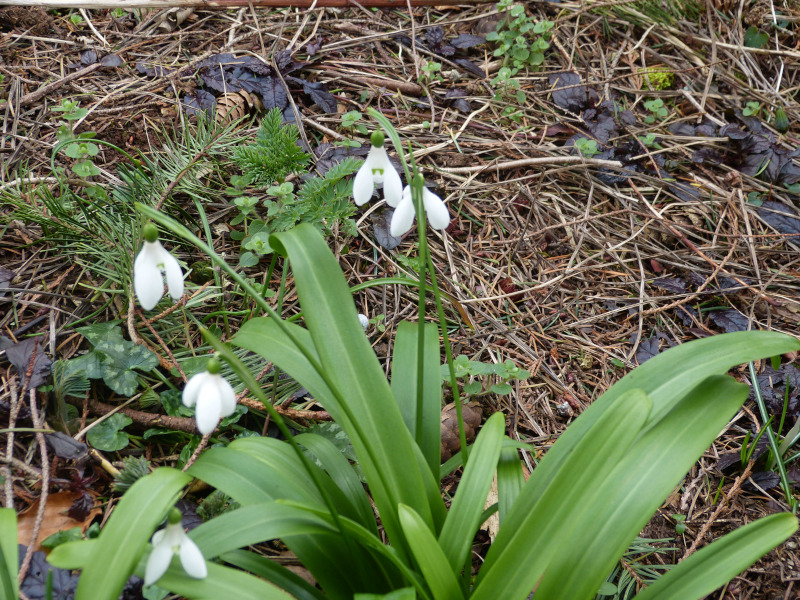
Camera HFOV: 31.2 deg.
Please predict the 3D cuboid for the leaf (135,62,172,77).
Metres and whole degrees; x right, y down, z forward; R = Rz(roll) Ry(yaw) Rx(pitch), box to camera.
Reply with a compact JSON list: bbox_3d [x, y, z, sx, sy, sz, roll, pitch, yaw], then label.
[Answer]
[{"bbox_3d":[-0.200,-0.187,1.162,0.030,0.010,0.021,0,34,0],"label":"leaf"}]

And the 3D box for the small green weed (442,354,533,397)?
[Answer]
[{"bbox_3d":[0.041,0.035,0.671,0.040,0.014,0.020,0,42,0],"label":"small green weed"}]

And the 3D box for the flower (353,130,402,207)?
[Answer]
[{"bbox_3d":[-0.009,-0.052,0.573,0.021,0.032,0.020,0,38,0],"label":"flower"}]

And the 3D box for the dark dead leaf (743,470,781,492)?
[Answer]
[{"bbox_3d":[0.159,0.080,0.629,0.017,0.005,0.012,0,42,0],"label":"dark dead leaf"}]

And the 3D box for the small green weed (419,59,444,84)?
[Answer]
[{"bbox_3d":[0.025,-0.183,1.148,0.021,0.020,0.020,0,34,0],"label":"small green weed"}]

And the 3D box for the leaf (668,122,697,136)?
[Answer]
[{"bbox_3d":[0.183,-0.111,0.929,0.018,0.006,0.011,0,38,0],"label":"leaf"}]

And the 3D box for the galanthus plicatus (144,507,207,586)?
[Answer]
[{"bbox_3d":[-0.079,0.086,0.502,0.023,0.033,0.022,0,38,0],"label":"galanthus plicatus"}]

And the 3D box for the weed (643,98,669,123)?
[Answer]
[{"bbox_3d":[0.169,-0.125,0.948,0.017,0.011,0.016,0,38,0],"label":"weed"}]

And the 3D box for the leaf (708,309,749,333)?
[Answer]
[{"bbox_3d":[0.162,0.010,0.708,0.020,0.005,0.014,0,42,0],"label":"leaf"}]

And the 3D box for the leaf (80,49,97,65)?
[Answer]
[{"bbox_3d":[-0.192,-0.150,0.884,0.010,0.004,0.013,0,42,0],"label":"leaf"}]

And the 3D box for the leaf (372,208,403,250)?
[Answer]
[{"bbox_3d":[-0.007,-0.041,0.841,0.019,0.011,0.027,0,38,0],"label":"leaf"}]

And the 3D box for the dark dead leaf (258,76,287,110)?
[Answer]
[{"bbox_3d":[-0.100,-0.161,1.120,0.023,0.015,0.048,0,34,0],"label":"dark dead leaf"}]

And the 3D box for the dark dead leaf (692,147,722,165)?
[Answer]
[{"bbox_3d":[0.174,-0.082,0.809,0.017,0.005,0.012,0,42,0],"label":"dark dead leaf"}]

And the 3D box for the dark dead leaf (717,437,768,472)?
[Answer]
[{"bbox_3d":[0.182,0.082,0.762,0.028,0.012,0.024,0,34,0],"label":"dark dead leaf"}]

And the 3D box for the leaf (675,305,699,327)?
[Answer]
[{"bbox_3d":[0.161,0.009,0.806,0.013,0.007,0.013,0,40,0],"label":"leaf"}]

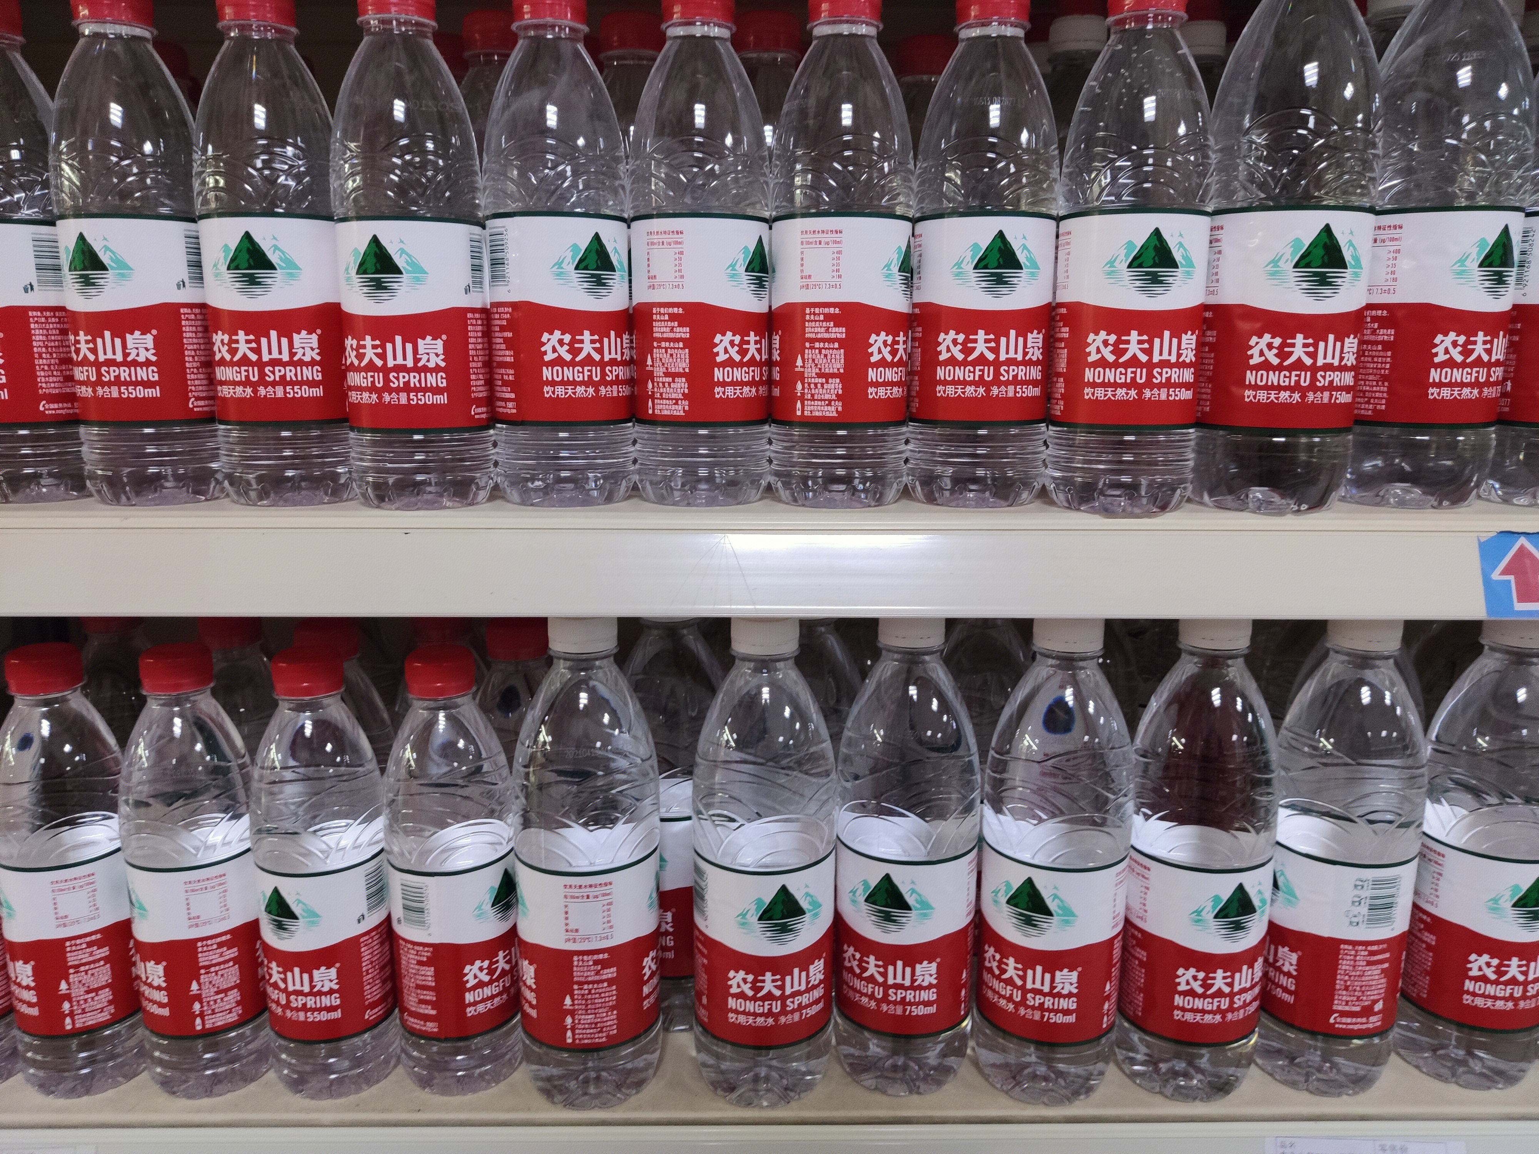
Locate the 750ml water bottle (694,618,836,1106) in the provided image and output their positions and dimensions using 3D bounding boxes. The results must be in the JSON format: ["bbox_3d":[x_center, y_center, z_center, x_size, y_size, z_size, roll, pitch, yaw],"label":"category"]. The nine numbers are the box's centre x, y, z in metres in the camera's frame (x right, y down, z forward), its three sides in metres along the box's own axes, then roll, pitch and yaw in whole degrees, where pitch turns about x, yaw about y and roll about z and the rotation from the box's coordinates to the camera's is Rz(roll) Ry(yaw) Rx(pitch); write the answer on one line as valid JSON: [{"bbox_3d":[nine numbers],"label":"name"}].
[{"bbox_3d":[-0.002,0.140,0.584,0.071,0.254,0.071,0,12,0],"label":"750ml water bottle"}]

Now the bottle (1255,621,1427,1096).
[{"bbox_3d":[0.302,0.140,0.610,0.073,0.259,0.073,6,13,27],"label":"bottle"}]

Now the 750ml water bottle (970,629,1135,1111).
[{"bbox_3d":[0.149,0.141,0.603,0.073,0.259,0.073,8,14,33],"label":"750ml water bottle"}]

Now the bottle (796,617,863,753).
[{"bbox_3d":[0.019,0.126,0.652,0.071,0.254,0.071,0,12,0],"label":"bottle"}]

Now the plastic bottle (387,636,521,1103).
[{"bbox_3d":[-0.166,0.153,0.606,0.064,0.234,0.064,1,11,7],"label":"plastic bottle"}]

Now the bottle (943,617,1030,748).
[{"bbox_3d":[0.123,0.125,0.682,0.073,0.259,0.073,2,12,11],"label":"bottle"}]

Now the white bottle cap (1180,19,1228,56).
[{"bbox_3d":[0.255,-0.315,0.689,0.033,0.020,0.033,4,12,19],"label":"white bottle cap"}]

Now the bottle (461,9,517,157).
[{"bbox_3d":[-0.135,-0.163,0.591,0.064,0.233,0.064,-2,12,-12],"label":"bottle"}]

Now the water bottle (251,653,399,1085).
[{"bbox_3d":[-0.229,0.149,0.596,0.065,0.230,0.065,2,12,7],"label":"water bottle"}]

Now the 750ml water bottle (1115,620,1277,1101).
[{"bbox_3d":[0.225,0.141,0.604,0.073,0.259,0.073,-2,12,-10],"label":"750ml water bottle"}]

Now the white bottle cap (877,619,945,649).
[{"bbox_3d":[0.073,0.023,0.587,0.034,0.019,0.034,2,11,7],"label":"white bottle cap"}]

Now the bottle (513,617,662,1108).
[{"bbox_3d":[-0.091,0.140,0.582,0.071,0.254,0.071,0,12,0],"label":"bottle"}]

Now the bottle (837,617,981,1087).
[{"bbox_3d":[0.071,0.138,0.593,0.071,0.254,0.071,0,12,0],"label":"bottle"}]

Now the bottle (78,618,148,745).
[{"bbox_3d":[-0.392,0.125,0.711,0.065,0.230,0.065,0,12,0],"label":"bottle"}]

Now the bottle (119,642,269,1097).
[{"bbox_3d":[-0.296,0.148,0.598,0.065,0.230,0.065,0,12,0],"label":"bottle"}]

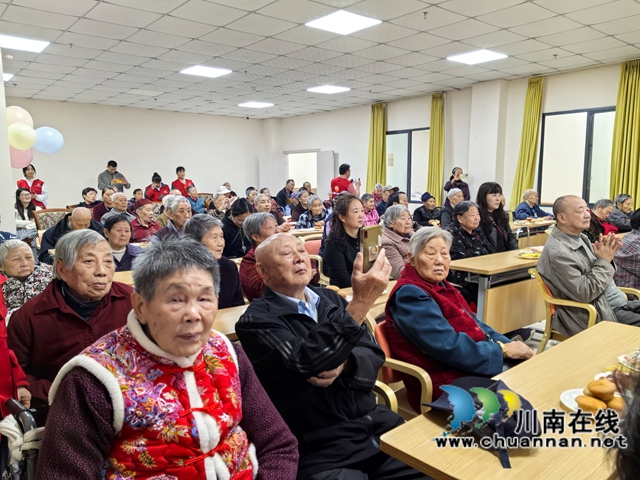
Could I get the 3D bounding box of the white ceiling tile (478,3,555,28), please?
[{"bbox_3d":[1.934,-2.207,4.908,0.600,0.020,0.600,-6,9,-39],"label":"white ceiling tile"}]

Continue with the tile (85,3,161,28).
[{"bbox_3d":[-1.911,-2.179,4.832,0.600,0.020,0.600,-6,9,-39],"label":"tile"}]

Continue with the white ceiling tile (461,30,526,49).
[{"bbox_3d":[2.006,-2.314,5.749,0.600,0.020,0.600,-6,9,-39],"label":"white ceiling tile"}]

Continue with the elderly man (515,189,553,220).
[{"bbox_3d":[3.050,-0.127,7.100,0.500,1.200,0.750,-6,9,-39],"label":"elderly man"}]

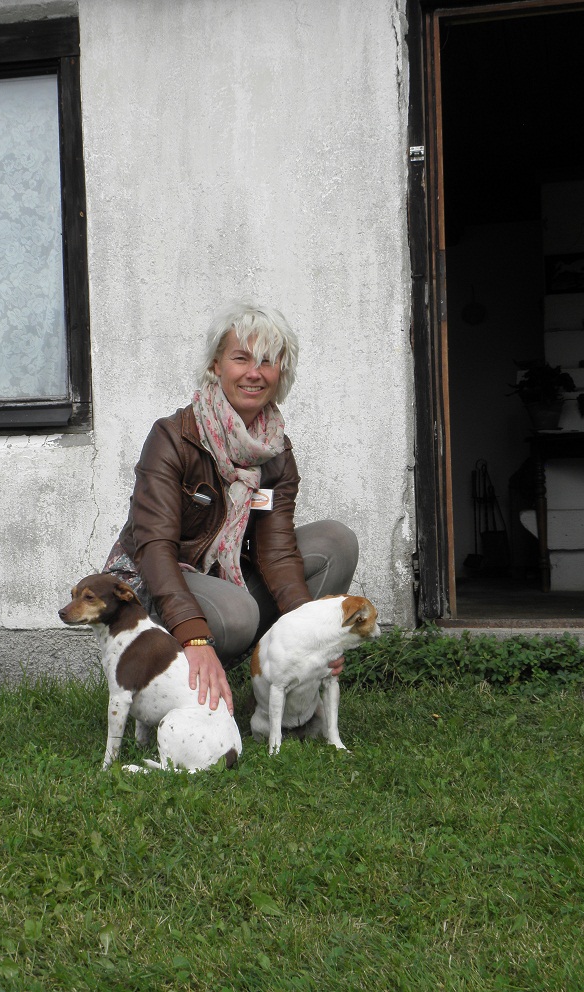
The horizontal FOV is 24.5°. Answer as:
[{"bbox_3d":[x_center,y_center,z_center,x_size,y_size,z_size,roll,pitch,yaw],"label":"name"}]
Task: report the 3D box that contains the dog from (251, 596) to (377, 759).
[{"bbox_3d":[0.050,0.407,3.140,0.240,0.360,0.340,-3,4,-25],"label":"dog"}]

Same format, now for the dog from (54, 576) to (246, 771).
[{"bbox_3d":[-0.315,0.391,3.000,0.410,0.430,0.200,-1,3,16],"label":"dog"}]

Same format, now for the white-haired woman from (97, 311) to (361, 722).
[{"bbox_3d":[-0.146,0.040,3.250,0.540,1.010,0.660,-4,4,-30],"label":"white-haired woman"}]

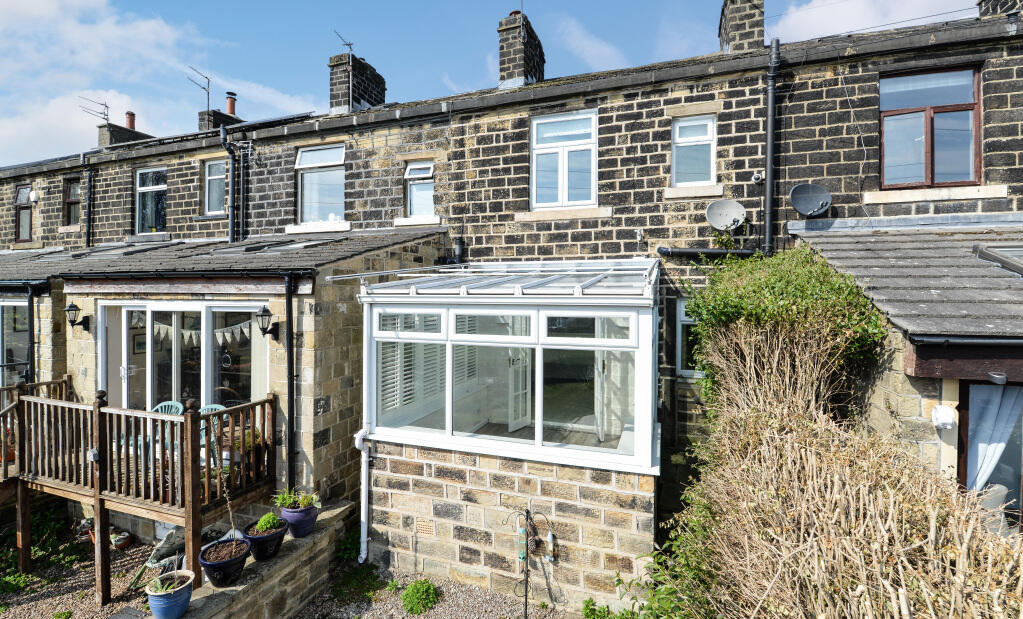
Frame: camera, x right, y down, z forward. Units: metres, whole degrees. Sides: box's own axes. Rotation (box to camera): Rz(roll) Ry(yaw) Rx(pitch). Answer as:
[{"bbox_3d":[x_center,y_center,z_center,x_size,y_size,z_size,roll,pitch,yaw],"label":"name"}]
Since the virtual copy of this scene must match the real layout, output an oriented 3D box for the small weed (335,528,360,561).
[{"bbox_3d":[-1.972,2.832,5.144,0.316,0.276,0.316,1,2,17],"label":"small weed"}]

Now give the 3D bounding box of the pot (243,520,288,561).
[{"bbox_3d":[-2.189,2.063,3.806,0.346,0.215,0.346,0,1,0],"label":"pot"}]

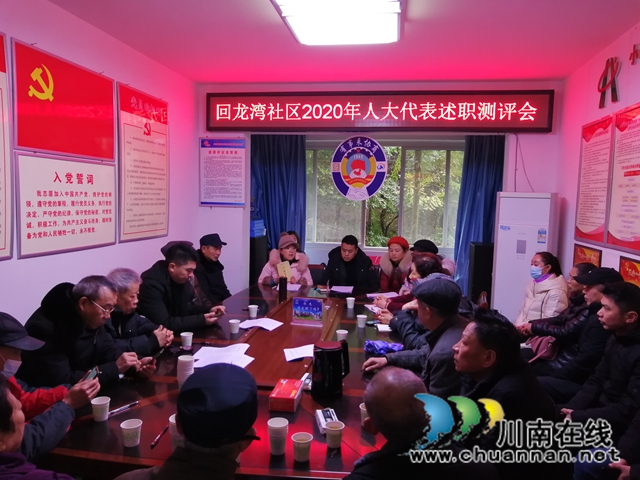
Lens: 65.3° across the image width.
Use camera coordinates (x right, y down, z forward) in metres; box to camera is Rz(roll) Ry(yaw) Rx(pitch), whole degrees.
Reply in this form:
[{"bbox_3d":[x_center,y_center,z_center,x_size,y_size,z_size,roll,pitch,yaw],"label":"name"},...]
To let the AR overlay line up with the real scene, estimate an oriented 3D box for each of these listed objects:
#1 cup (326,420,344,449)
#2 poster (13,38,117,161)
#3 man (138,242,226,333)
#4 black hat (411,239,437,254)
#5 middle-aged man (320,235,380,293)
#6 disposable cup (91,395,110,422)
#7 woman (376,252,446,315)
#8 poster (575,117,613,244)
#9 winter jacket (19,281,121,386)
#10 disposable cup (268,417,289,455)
[{"bbox_3d":[0.054,0.695,1.776,0.072,0.074,0.072,1,5,0],"label":"cup"},{"bbox_3d":[-1.624,-0.856,3.276,0.025,0.610,0.992,2,5,9],"label":"poster"},{"bbox_3d":[-0.950,0.670,3.478,0.690,1.260,0.550,2,5,12],"label":"man"},{"bbox_3d":[0.978,0.058,4.673,0.260,0.140,0.220,2,5,1],"label":"black hat"},{"bbox_3d":[0.270,0.578,4.858,0.600,1.280,0.720,2,5,9],"label":"middle-aged man"},{"bbox_3d":[-0.851,0.661,1.942,0.074,0.077,0.074,1,5,0],"label":"disposable cup"},{"bbox_3d":[0.776,0.693,4.179,0.680,1.180,0.500,3,5,18],"label":"woman"},{"bbox_3d":[2.018,-0.425,3.709,0.020,0.908,0.604,2,5,9],"label":"poster"},{"bbox_3d":[-1.193,0.601,2.539,0.610,0.720,0.570,2,5,14],"label":"winter jacket"},{"bbox_3d":[-0.146,0.693,1.750,0.072,0.106,0.072,1,5,0],"label":"disposable cup"}]

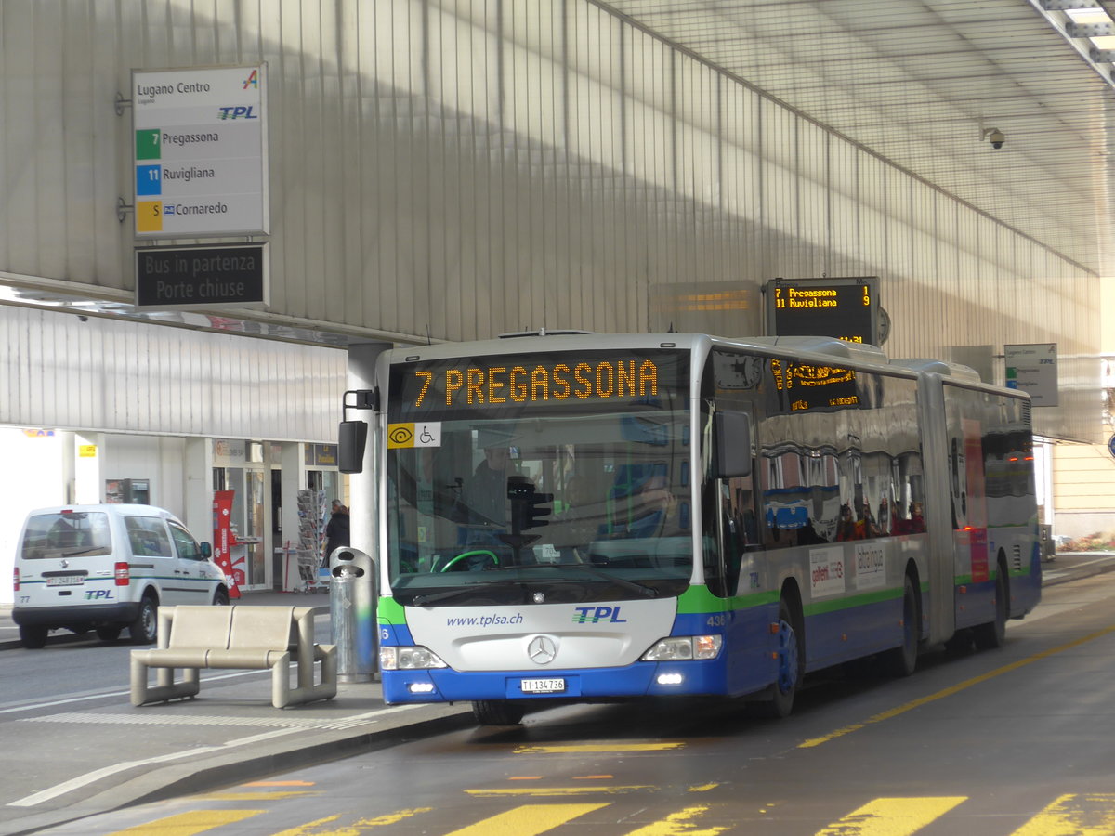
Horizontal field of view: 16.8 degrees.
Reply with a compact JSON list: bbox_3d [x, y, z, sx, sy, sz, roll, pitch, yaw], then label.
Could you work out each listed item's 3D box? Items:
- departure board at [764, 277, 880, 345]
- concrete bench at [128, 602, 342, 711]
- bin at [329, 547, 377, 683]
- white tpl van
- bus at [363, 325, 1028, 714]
[{"bbox_3d":[3.451,-1.304,48.597,1.420,0.950,0.200,-1,-2,14],"label":"departure board"},{"bbox_3d":[-2.582,1.901,30.192,1.310,0.770,1.290,-1,-2,14],"label":"concrete bench"},{"bbox_3d":[-1.791,1.733,33.300,0.430,1.190,0.430,-1,-2,0],"label":"bin"},{"bbox_3d":[-5.945,2.136,51.524,1.790,1.840,4.410,-3,-2,15],"label":"white tpl van"},{"bbox_3d":[2.096,0.894,35.048,2.600,3.060,17.950,-3,-2,14],"label":"bus"}]

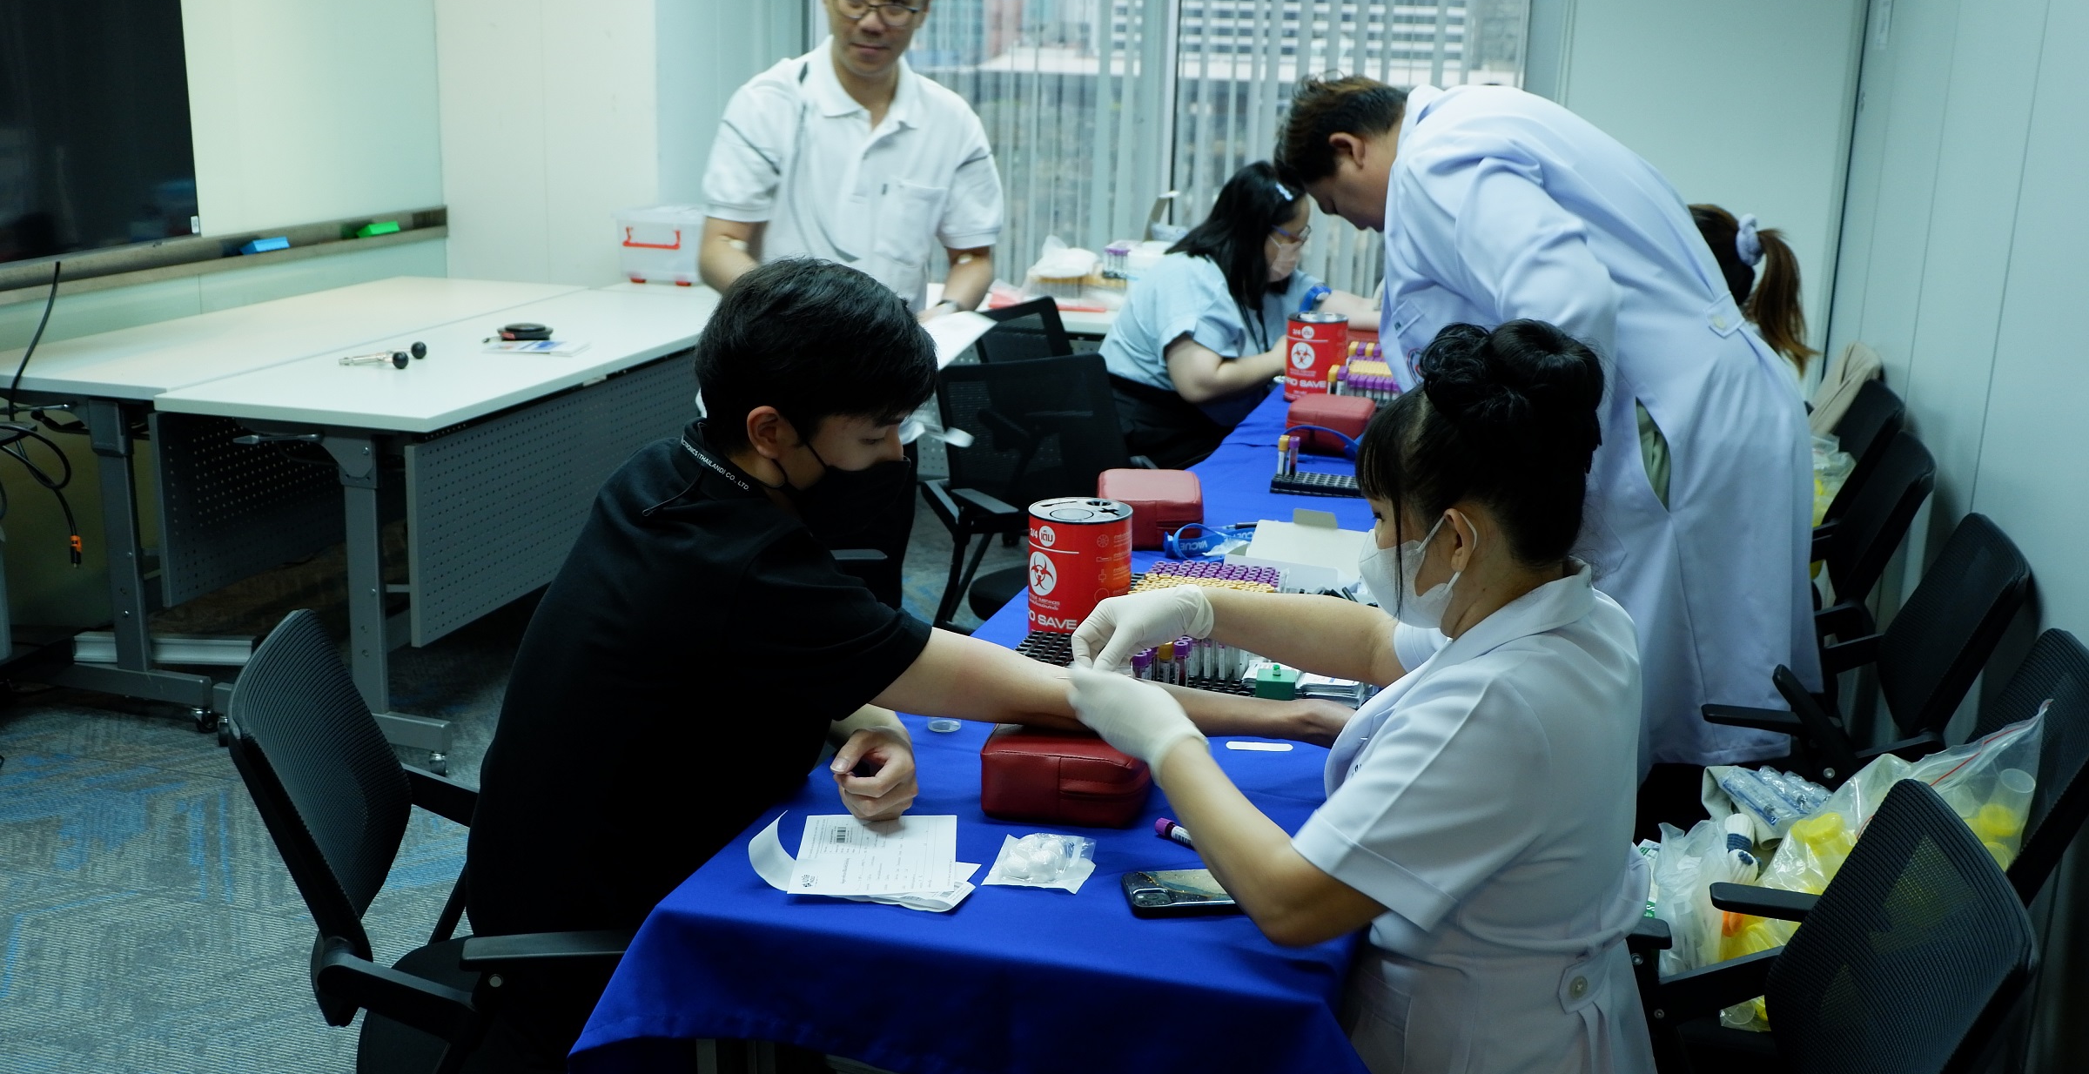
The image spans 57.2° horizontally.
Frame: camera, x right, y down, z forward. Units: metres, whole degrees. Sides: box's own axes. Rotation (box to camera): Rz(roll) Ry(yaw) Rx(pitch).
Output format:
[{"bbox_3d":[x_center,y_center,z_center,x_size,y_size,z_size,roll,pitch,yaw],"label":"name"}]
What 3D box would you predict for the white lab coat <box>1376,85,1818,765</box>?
[{"bbox_3d":[0.824,-0.183,2.843,0.650,0.950,0.540,8,16,24],"label":"white lab coat"}]

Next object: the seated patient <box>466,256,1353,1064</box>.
[{"bbox_3d":[-0.138,0.347,1.940,0.870,1.260,0.500,1,14,1],"label":"seated patient"}]

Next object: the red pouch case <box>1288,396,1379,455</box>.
[{"bbox_3d":[0.547,-0.211,3.656,0.150,0.075,0.150,5,14,13],"label":"red pouch case"}]

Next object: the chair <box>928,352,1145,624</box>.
[{"bbox_3d":[0.060,0.110,3.750,0.560,0.870,0.570,-8,17,-35],"label":"chair"}]

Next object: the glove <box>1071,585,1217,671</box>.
[{"bbox_3d":[0.100,0.092,1.930,0.160,0.085,0.100,-2,14,-13],"label":"glove"}]

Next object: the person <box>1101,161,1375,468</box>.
[{"bbox_3d":[0.440,-0.215,4.265,0.760,1.220,0.520,6,15,17],"label":"person"}]

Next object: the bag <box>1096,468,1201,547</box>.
[{"bbox_3d":[0.164,-0.041,2.870,0.155,0.077,0.180,3,14,8],"label":"bag"}]

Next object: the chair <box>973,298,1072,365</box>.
[{"bbox_3d":[0.143,-0.087,4.444,0.580,0.870,0.570,8,16,24],"label":"chair"}]

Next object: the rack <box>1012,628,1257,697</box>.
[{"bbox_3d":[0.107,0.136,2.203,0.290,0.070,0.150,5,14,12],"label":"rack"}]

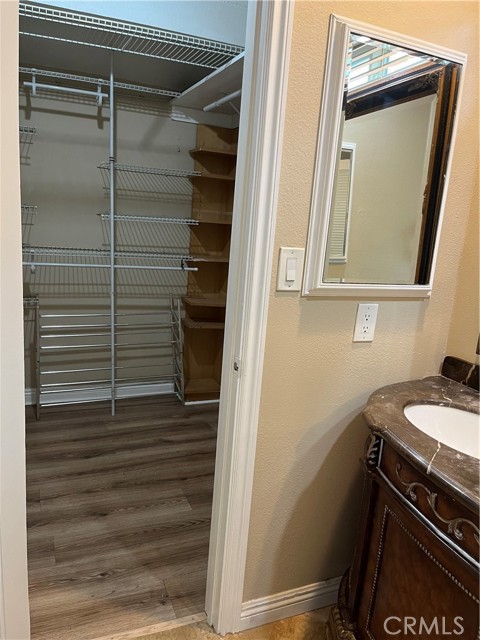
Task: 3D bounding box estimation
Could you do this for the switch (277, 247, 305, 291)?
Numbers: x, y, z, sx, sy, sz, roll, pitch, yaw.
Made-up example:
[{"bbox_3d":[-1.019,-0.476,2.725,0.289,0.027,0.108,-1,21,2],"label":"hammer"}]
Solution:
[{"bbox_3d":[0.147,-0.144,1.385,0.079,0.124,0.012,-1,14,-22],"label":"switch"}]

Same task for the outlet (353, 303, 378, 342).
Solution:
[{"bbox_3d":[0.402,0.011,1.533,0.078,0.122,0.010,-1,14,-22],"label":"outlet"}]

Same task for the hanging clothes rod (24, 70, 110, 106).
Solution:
[{"bbox_3d":[-0.959,-1.289,2.671,0.450,0.138,0.050,-1,14,-22],"label":"hanging clothes rod"}]

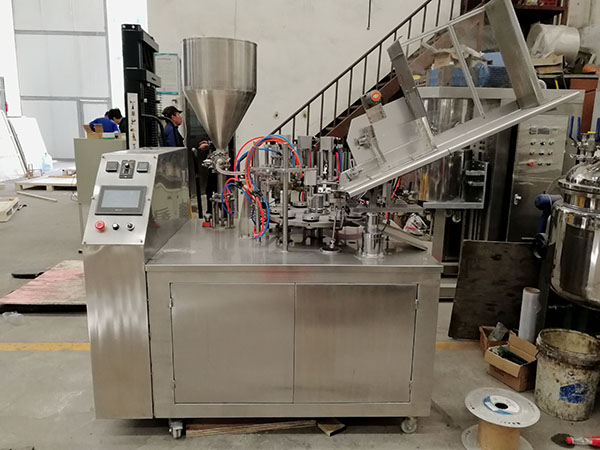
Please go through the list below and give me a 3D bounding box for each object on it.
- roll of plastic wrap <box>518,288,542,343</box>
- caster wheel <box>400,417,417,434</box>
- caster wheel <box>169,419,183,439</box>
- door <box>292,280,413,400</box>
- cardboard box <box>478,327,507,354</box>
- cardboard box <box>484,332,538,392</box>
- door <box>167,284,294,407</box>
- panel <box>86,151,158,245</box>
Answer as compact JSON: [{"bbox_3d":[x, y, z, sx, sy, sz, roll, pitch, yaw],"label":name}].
[{"bbox_3d":[1.465,0.639,2.982,0.104,0.450,0.104,1,11,0],"label":"roll of plastic wrap"},{"bbox_3d":[0.526,0.949,2.235,0.080,0.104,0.045,1,11,-2],"label":"caster wheel"},{"bbox_3d":[-0.570,0.941,2.177,0.060,0.104,0.085,1,11,-2],"label":"caster wheel"},{"bbox_3d":[0.245,0.536,2.107,0.540,0.572,0.020,1,11,-2],"label":"door"},{"bbox_3d":[1.306,0.783,3.041,0.220,0.140,0.200,3,11,8],"label":"cardboard box"},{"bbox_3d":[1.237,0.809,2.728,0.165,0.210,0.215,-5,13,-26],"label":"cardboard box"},{"bbox_3d":[-0.293,0.531,2.085,0.540,0.572,0.020,1,11,-2],"label":"door"},{"bbox_3d":[-0.786,-0.124,2.067,0.257,0.460,0.040,1,-27,-2],"label":"panel"}]

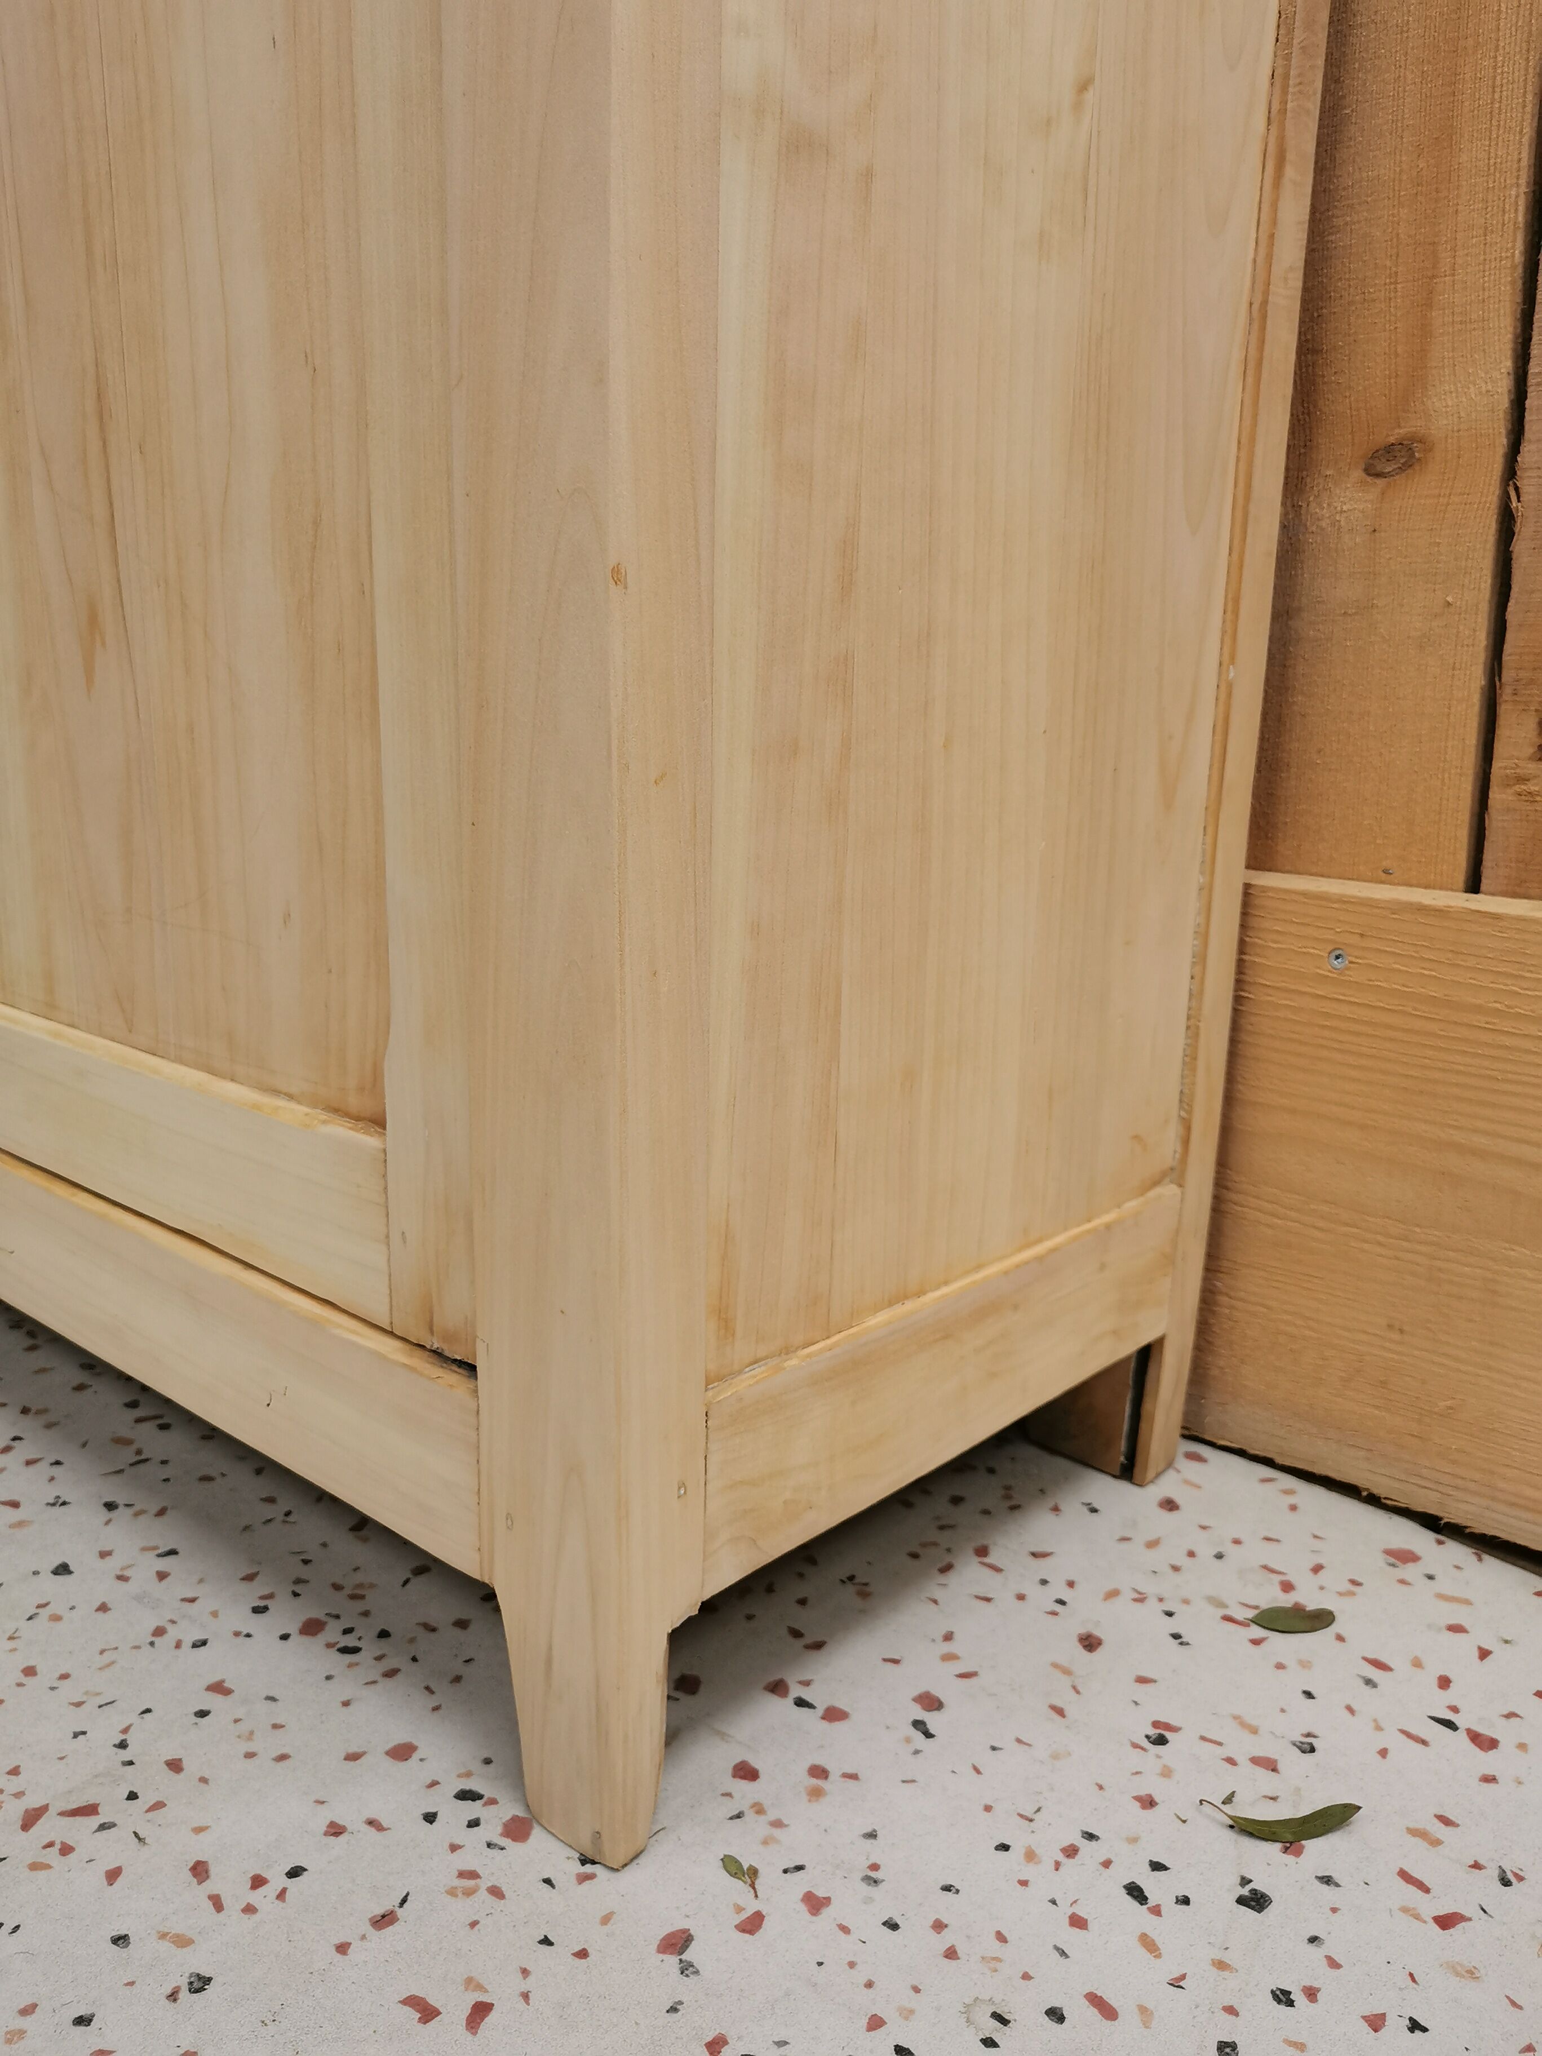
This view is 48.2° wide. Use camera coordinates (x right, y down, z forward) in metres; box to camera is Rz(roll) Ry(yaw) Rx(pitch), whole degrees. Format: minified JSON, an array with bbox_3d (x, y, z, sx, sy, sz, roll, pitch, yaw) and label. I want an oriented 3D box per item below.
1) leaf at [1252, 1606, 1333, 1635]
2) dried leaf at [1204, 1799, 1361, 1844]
[{"bbox_3d":[0.208,0.237,0.689,0.035,0.004,0.018,1,13,0],"label":"leaf"},{"bbox_3d":[0.169,0.262,0.569,0.052,0.009,0.017,1,13,0],"label":"dried leaf"}]

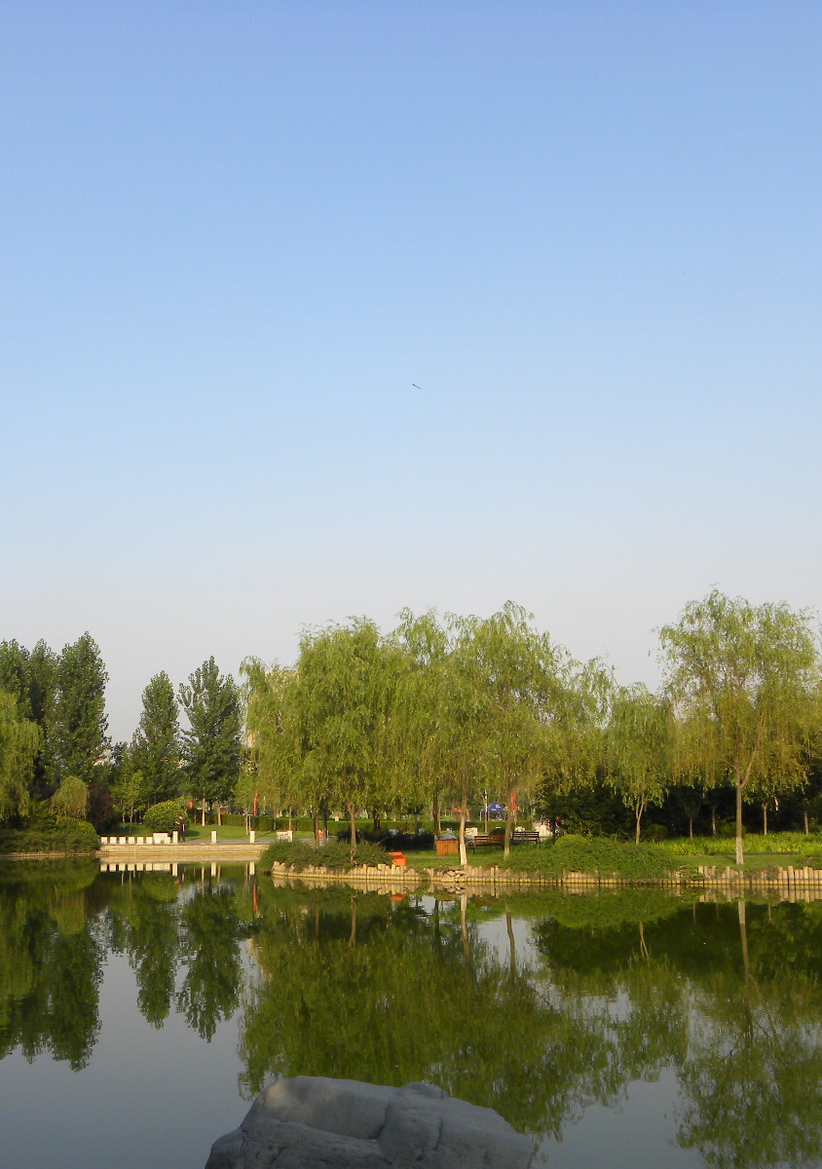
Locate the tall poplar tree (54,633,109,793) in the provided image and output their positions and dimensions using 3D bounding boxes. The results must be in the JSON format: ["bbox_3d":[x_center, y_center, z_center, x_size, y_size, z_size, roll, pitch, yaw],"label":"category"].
[{"bbox_3d":[-28.010,12.505,99.603,4.590,16.790,4.590,3,-11,-15],"label":"tall poplar tree"}]

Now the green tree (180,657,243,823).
[{"bbox_3d":[-15.823,12.368,92.476,4.810,13.380,4.570,1,-11,-10],"label":"green tree"}]

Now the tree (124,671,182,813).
[{"bbox_3d":[-20.305,12.915,92.298,4.300,12.340,3.960,2,-11,-12],"label":"tree"}]

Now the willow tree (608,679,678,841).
[{"bbox_3d":[8.585,6.891,43.326,2.700,6.550,2.620,-3,-11,11],"label":"willow tree"}]

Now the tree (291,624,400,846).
[{"bbox_3d":[-2.780,6.566,50.075,4.780,10.290,4.780,0,-11,-3],"label":"tree"}]

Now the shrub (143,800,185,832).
[{"bbox_3d":[-17.357,16.328,82.633,2.950,2.280,2.950,2,-11,-12],"label":"shrub"}]

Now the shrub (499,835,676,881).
[{"bbox_3d":[6.634,10.348,44.426,6.700,1.670,3.000,-4,-11,17],"label":"shrub"}]

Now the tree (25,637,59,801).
[{"bbox_3d":[-30.557,12.307,96.955,3.100,15.780,3.100,3,-11,-17],"label":"tree"}]

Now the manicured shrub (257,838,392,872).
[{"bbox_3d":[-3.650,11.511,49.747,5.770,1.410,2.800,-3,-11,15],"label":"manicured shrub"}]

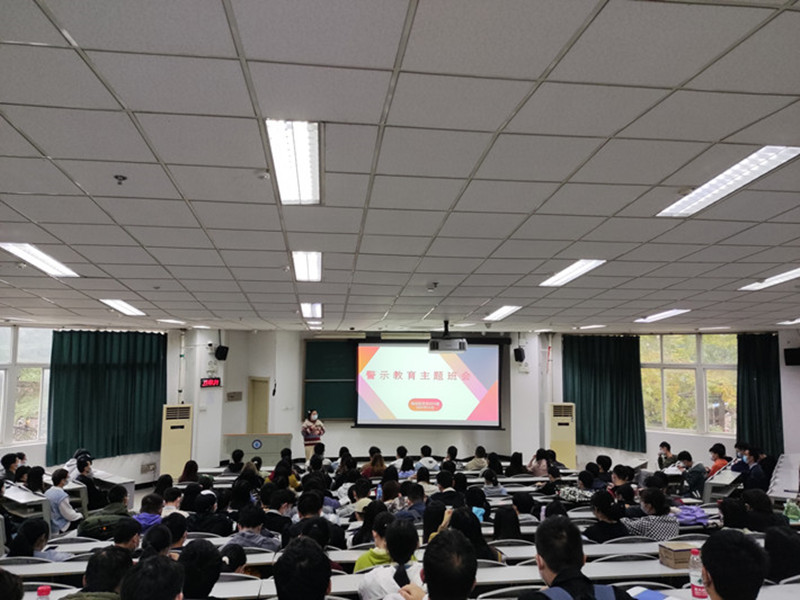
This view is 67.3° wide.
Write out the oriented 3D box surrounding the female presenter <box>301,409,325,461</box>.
[{"bbox_3d":[-1.772,3.039,12.131,0.460,1.610,0.340,2,-5,-20],"label":"female presenter"}]

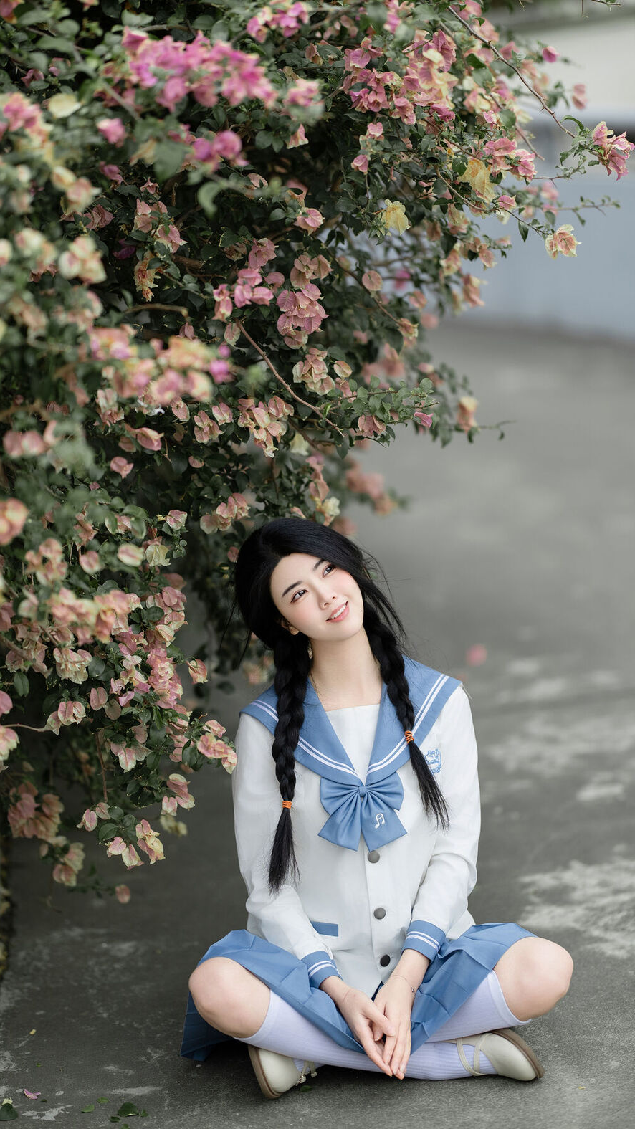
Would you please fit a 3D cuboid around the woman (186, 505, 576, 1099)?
[{"bbox_3d":[0.095,0.353,4.310,0.620,0.850,0.600,-1,10,-8],"label":"woman"}]

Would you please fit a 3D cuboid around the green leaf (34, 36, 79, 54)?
[{"bbox_3d":[-0.362,-0.719,3.680,0.063,0.026,0.035,0,10,0],"label":"green leaf"}]

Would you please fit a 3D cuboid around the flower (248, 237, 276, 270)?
[{"bbox_3d":[-0.089,-0.498,4.270,0.045,0.051,0.040,-2,10,-10],"label":"flower"}]

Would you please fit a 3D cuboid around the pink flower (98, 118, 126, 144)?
[{"bbox_3d":[-0.267,-0.562,3.460,0.037,0.036,0.035,-2,10,-10],"label":"pink flower"}]

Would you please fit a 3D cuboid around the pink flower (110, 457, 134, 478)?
[{"bbox_3d":[-0.301,-0.149,4.100,0.038,0.034,0.035,-2,10,-10],"label":"pink flower"}]

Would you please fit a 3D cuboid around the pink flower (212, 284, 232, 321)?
[{"bbox_3d":[-0.141,-0.388,3.950,0.029,0.055,0.034,0,8,0],"label":"pink flower"}]

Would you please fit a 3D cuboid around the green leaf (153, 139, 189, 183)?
[{"bbox_3d":[-0.195,-0.532,3.520,0.048,0.056,0.020,0,10,0],"label":"green leaf"}]

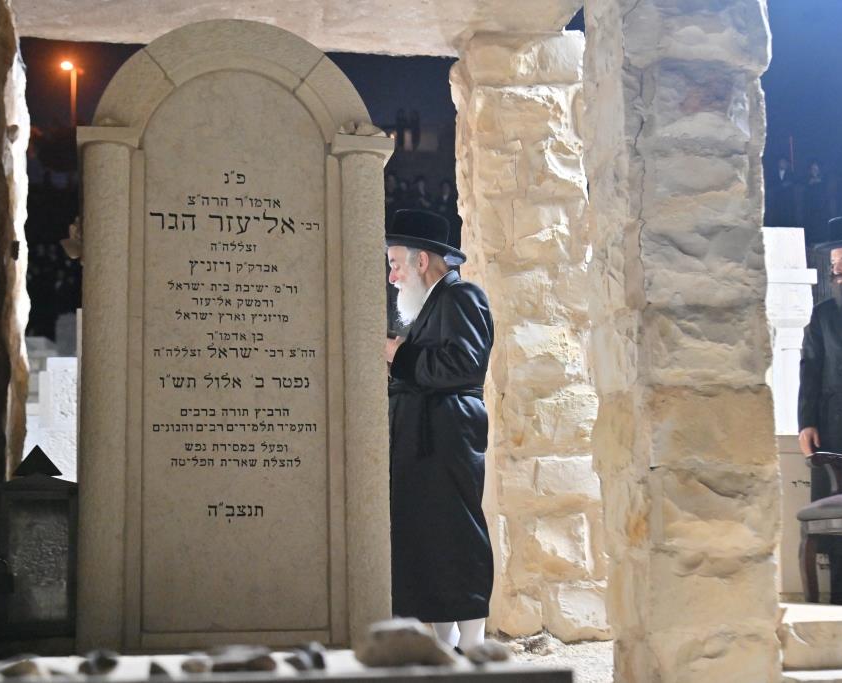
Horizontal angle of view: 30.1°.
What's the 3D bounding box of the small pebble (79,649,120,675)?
[{"bbox_3d":[-0.421,0.419,2.050,0.049,0.028,0.040,1,-10,-9],"label":"small pebble"}]

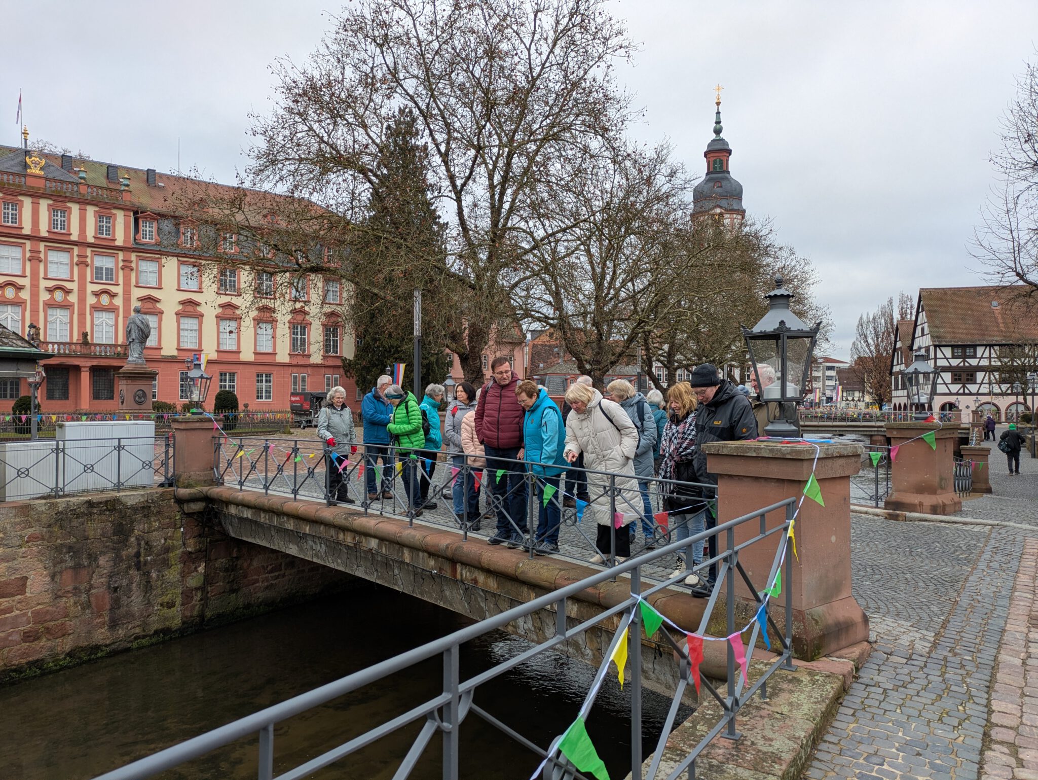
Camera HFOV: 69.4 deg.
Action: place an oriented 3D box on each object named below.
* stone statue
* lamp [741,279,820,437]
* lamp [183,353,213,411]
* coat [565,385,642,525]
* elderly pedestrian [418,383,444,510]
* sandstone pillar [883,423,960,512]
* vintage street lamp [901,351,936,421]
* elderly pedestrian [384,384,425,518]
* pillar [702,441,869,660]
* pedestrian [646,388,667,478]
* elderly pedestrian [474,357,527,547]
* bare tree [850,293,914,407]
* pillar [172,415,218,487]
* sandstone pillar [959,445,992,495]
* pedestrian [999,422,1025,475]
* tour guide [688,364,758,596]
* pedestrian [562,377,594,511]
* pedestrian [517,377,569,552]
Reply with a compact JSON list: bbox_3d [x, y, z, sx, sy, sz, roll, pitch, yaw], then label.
[{"bbox_3d":[-18.019,-2.611,35.500,1.120,2.760,0.920,1,-2,-42],"label":"stone statue"},{"bbox_3d":[1.733,-0.210,4.970,0.370,1.080,0.370,1,-2,-30],"label":"lamp"},{"bbox_3d":[-5.675,-0.033,13.252,0.510,1.056,0.550,1,-2,-38],"label":"lamp"},{"bbox_3d":[0.716,0.575,6.400,0.620,1.170,0.540,-1,-2,34],"label":"coat"},{"bbox_3d":[-1.208,0.727,10.201,0.420,1.631,0.480,0,-1,-7],"label":"elderly pedestrian"},{"bbox_3d":[5.857,1.116,10.875,0.750,1.250,0.750,1,-2,-39],"label":"sandstone pillar"},{"bbox_3d":[5.622,-0.050,10.460,0.510,1.056,0.550,-1,-2,41],"label":"vintage street lamp"},{"bbox_3d":[-1.427,0.725,9.396,0.500,1.593,0.500,1,-2,-22],"label":"elderly pedestrian"},{"bbox_3d":[1.750,0.988,4.947,0.750,1.250,0.750,1,-2,-39],"label":"pillar"},{"bbox_3d":[1.788,0.766,9.700,0.500,1.570,0.380,-1,-2,30],"label":"pedestrian"},{"bbox_3d":[-0.181,0.573,7.446,0.540,1.809,0.380,0,-1,18],"label":"elderly pedestrian"},{"bbox_3d":[43.541,-4.089,90.000,7.100,15.000,7.100,-1,-2,34],"label":"bare tree"},{"bbox_3d":[-5.678,1.095,13.224,0.726,1.200,0.726,1,-2,-39],"label":"pillar"},{"bbox_3d":[11.036,1.929,18.100,0.730,1.160,0.730,-1,-2,33],"label":"sandstone pillar"},{"bbox_3d":[15.788,1.895,24.000,0.660,1.660,0.500,-1,-2,30],"label":"pedestrian"},{"bbox_3d":[1.488,0.649,5.450,0.420,1.650,0.530,1,-2,-41],"label":"tour guide"},{"bbox_3d":[0.796,0.659,10.150,0.420,1.730,0.500,0,-1,0],"label":"pedestrian"},{"bbox_3d":[0.210,0.685,7.058,0.420,1.569,0.500,1,-2,-38],"label":"pedestrian"}]

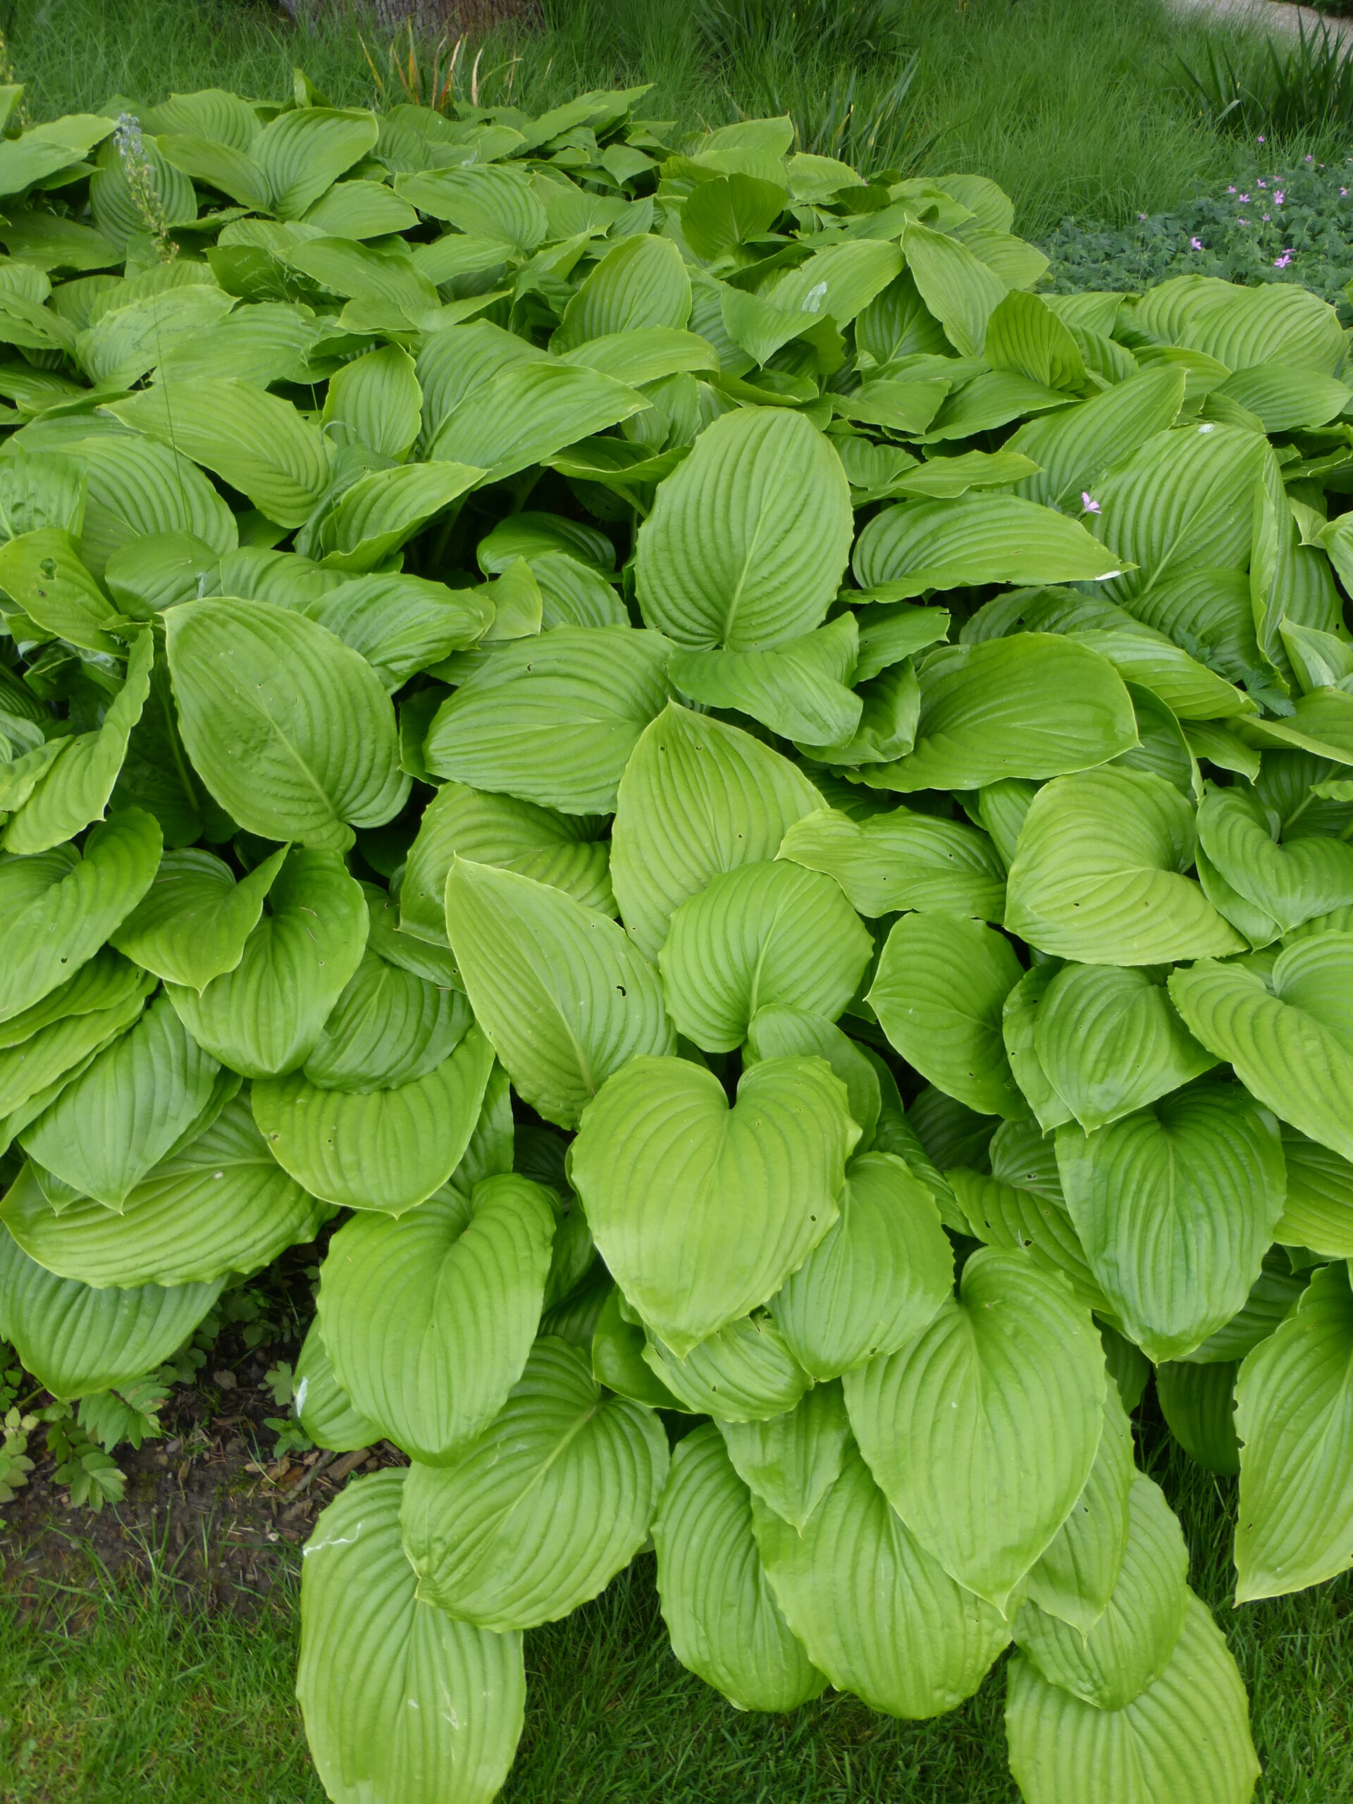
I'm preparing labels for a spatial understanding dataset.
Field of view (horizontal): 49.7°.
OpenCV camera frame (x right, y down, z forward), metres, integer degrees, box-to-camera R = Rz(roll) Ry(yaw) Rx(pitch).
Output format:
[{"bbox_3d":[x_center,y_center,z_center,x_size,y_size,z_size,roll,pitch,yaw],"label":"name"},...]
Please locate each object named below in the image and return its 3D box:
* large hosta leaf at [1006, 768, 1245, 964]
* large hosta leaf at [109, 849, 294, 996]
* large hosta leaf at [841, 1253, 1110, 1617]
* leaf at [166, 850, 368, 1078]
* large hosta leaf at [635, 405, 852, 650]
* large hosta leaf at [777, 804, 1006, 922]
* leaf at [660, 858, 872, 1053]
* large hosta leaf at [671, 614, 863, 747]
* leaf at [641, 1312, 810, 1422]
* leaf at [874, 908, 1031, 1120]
[{"bbox_3d":[0.405,-0.034,1.330,0.205,0.065,0.175,-18,64,-3],"label":"large hosta leaf"},{"bbox_3d":[-0.427,0.016,1.310,0.140,0.065,0.155,10,59,6],"label":"large hosta leaf"},{"bbox_3d":[0.234,0.410,1.140,0.195,0.055,0.270,-6,84,-1],"label":"large hosta leaf"},{"bbox_3d":[-0.367,0.056,1.310,0.175,0.060,0.220,-1,63,-1],"label":"leaf"},{"bbox_3d":[0.074,-0.405,1.580,0.215,0.050,0.275,11,69,4],"label":"large hosta leaf"},{"bbox_3d":[0.204,-0.039,1.404,0.230,0.060,0.147,4,53,21],"label":"large hosta leaf"},{"bbox_3d":[0.082,0.033,1.298,0.183,0.060,0.218,10,53,7],"label":"leaf"},{"bbox_3d":[0.105,-0.243,1.576,0.220,0.090,0.185,39,71,3],"label":"large hosta leaf"},{"bbox_3d":[0.035,0.341,1.160,0.165,0.050,0.125,41,75,-9],"label":"leaf"},{"bbox_3d":[0.245,0.099,1.328,0.185,0.060,0.185,4,63,35],"label":"leaf"}]

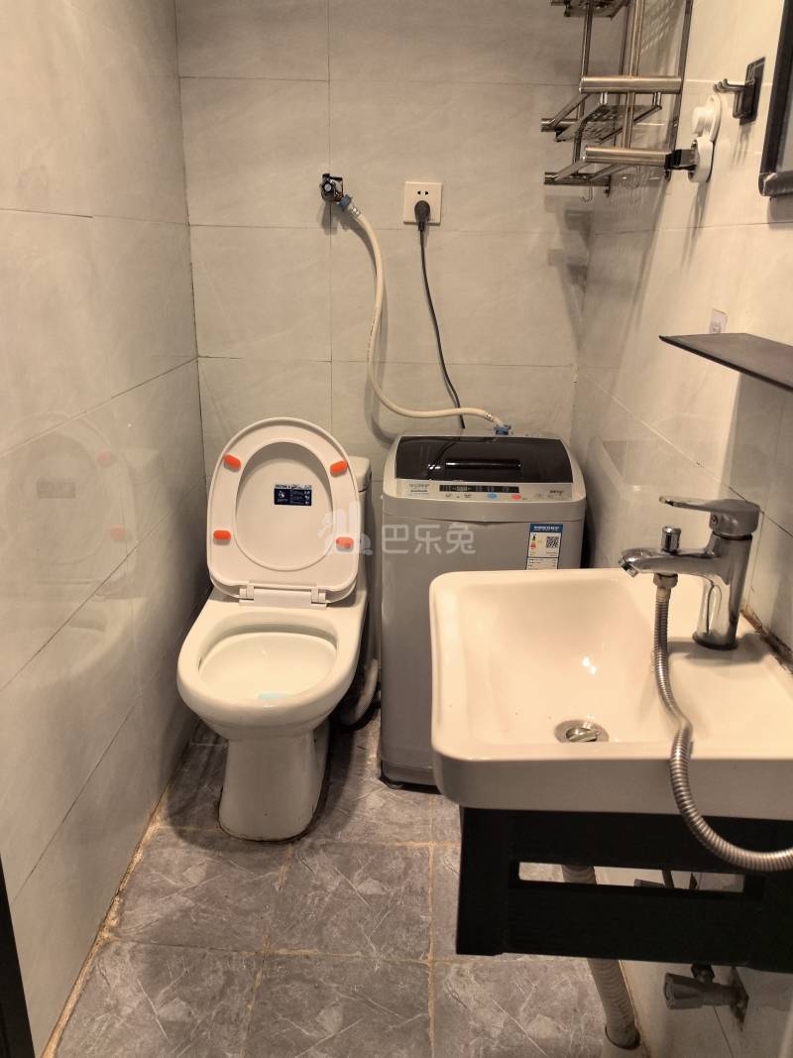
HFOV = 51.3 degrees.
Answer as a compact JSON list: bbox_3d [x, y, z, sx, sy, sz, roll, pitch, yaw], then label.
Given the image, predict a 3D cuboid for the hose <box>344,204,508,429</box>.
[{"bbox_3d":[0.076,-0.491,1.942,0.401,0.511,0.080,2,19,2],"label":"hose"}]

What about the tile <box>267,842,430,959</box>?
[{"bbox_3d":[-0.079,0.709,1.601,0.291,0.010,0.302,2,19,2],"label":"tile"}]

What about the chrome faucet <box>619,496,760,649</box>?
[{"bbox_3d":[0.304,0.043,0.873,0.138,0.156,0.050,2,19,2],"label":"chrome faucet"}]

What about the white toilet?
[{"bbox_3d":[-0.259,0.192,1.820,0.387,0.804,0.739,1,19,-1],"label":"white toilet"}]

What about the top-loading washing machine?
[{"bbox_3d":[0.172,0.188,1.946,0.402,0.749,0.427,2,19,1],"label":"top-loading washing machine"}]

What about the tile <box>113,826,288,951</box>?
[{"bbox_3d":[-0.368,0.694,1.609,0.286,0.010,0.300,2,19,2],"label":"tile"}]

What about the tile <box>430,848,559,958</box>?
[{"bbox_3d":[0.216,0.724,1.596,0.295,0.010,0.300,2,19,2],"label":"tile"}]

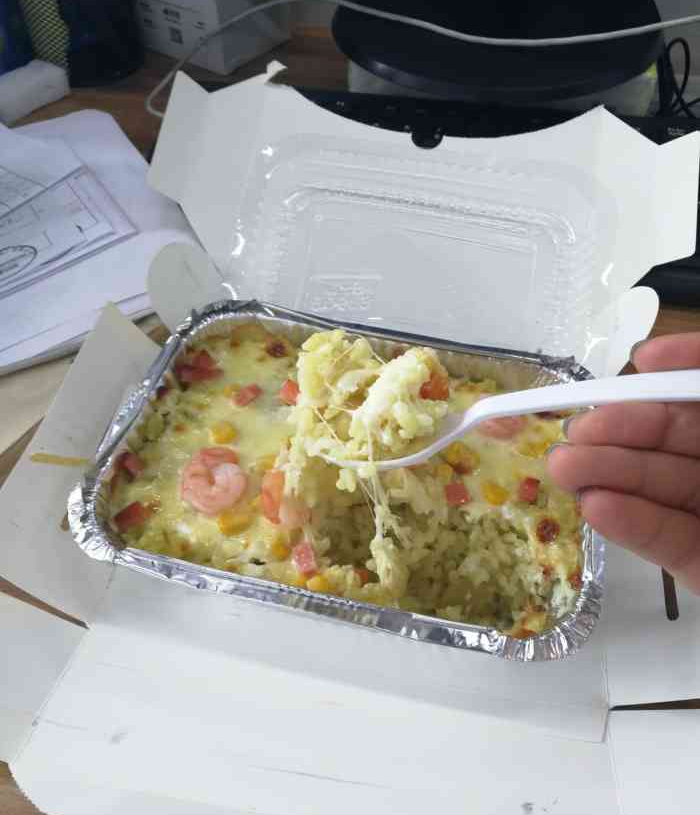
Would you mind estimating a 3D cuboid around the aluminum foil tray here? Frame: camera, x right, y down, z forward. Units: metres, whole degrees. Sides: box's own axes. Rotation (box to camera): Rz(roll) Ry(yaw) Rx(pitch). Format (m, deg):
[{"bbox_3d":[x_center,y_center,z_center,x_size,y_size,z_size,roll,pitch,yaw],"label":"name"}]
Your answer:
[{"bbox_3d":[0.001,0.031,0.306,0.193,0.046,0.146,11,48,8],"label":"aluminum foil tray"}]

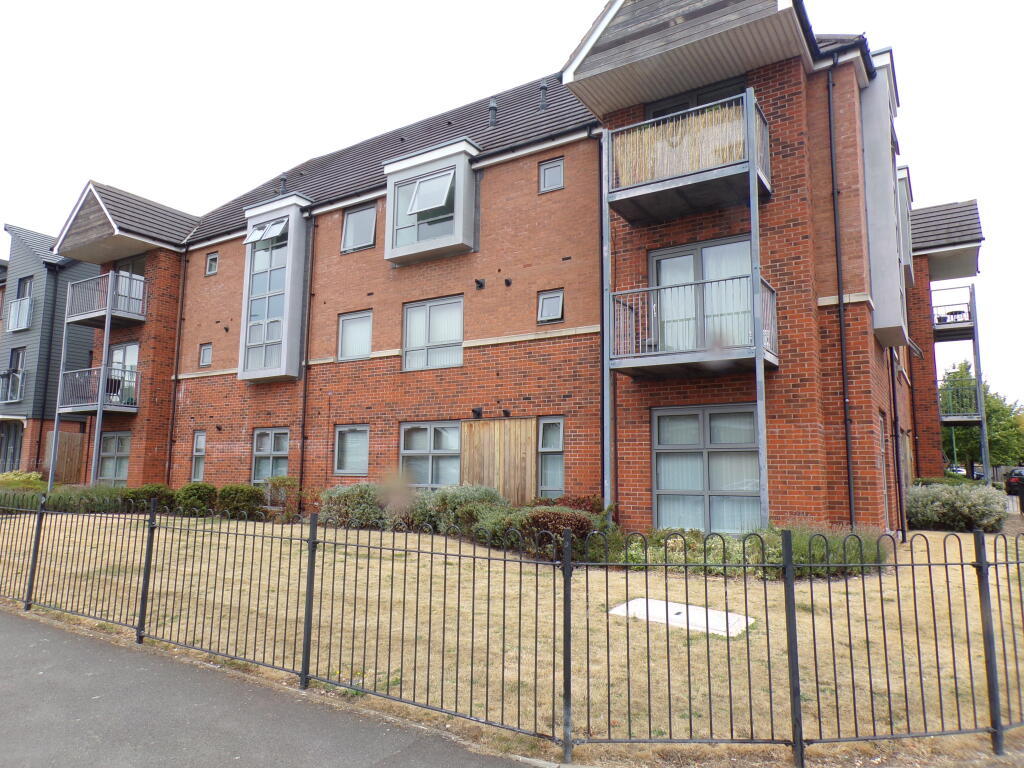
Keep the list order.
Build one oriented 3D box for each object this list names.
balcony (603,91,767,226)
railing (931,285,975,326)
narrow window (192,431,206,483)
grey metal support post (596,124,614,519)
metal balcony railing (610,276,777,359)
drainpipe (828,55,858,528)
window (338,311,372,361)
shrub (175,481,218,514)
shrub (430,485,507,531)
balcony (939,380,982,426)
[{"bbox_3d":[2.832,-3.620,11.467,2.420,1.240,0.920,-4,-9,34],"label":"balcony"},{"bbox_3d":[13.521,-2.163,21.772,0.980,1.000,2.450,-4,-9,32],"label":"railing"},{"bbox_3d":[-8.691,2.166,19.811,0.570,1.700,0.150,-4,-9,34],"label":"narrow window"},{"bbox_3d":[1.474,-0.823,11.119,0.090,6.670,0.090,-4,-9,32],"label":"grey metal support post"},{"bbox_3d":[2.769,-0.920,10.972,2.320,1.010,1.060,-4,-9,32],"label":"metal balcony railing"},{"bbox_3d":[5.044,-1.416,10.860,0.090,7.400,0.120,-4,-9,34],"label":"drainpipe"},{"bbox_3d":[-3.684,-1.137,16.864,1.140,1.180,0.150,-4,-9,34],"label":"window"},{"bbox_3d":[-7.845,2.853,17.668,1.001,0.796,1.001,-4,-9,34],"label":"shrub"},{"bbox_3d":[-0.808,2.284,12.941,1.418,0.895,1.418,-4,-9,34],"label":"shrub"},{"bbox_3d":[13.343,0.595,21.024,1.080,1.230,2.300,-4,-9,34],"label":"balcony"}]

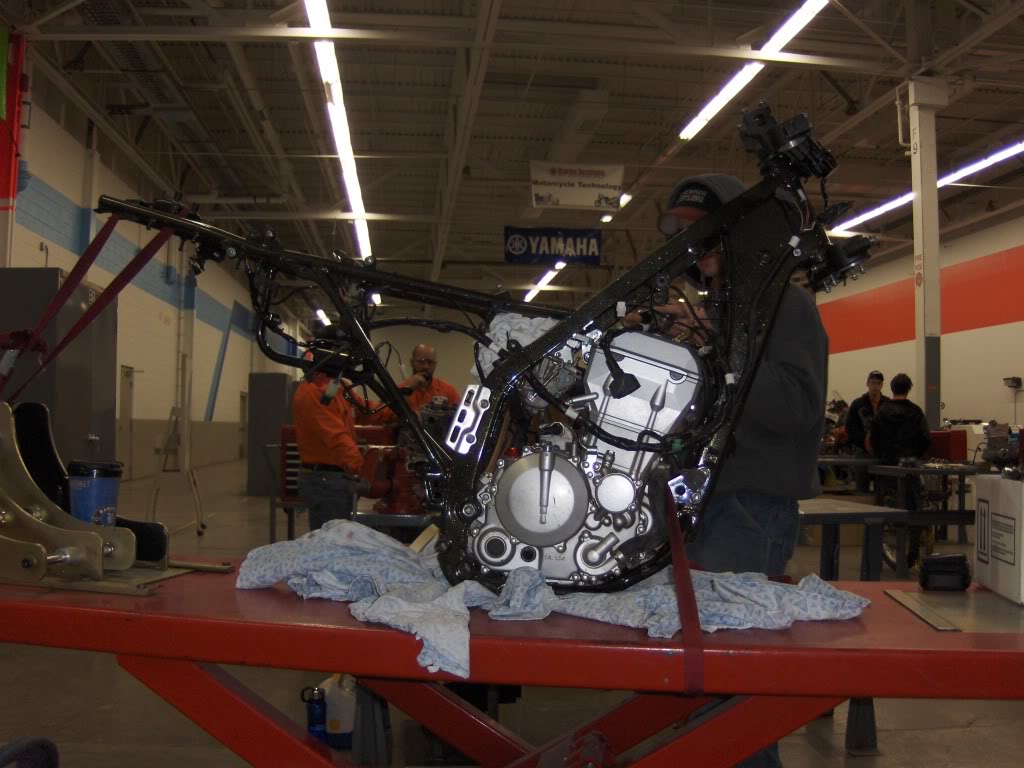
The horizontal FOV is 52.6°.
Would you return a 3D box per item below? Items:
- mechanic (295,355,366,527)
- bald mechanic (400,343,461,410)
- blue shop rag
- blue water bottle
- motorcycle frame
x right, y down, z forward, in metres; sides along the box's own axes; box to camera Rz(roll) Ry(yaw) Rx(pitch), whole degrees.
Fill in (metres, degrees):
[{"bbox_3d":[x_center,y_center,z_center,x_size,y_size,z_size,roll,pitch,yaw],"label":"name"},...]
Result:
[{"bbox_3d":[-0.960,0.583,5.482,0.520,1.775,0.520,1,-2,-15],"label":"mechanic"},{"bbox_3d":[-0.545,0.637,6.881,0.520,1.775,0.400,0,-2,8],"label":"bald mechanic"},{"bbox_3d":[0.040,0.337,1.678,1.100,0.170,0.480,0,-2,12],"label":"blue shop rag"},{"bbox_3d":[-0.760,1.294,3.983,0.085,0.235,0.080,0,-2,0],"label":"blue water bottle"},{"bbox_3d":[-0.100,-0.045,1.773,1.340,0.770,0.360,0,-2,12],"label":"motorcycle frame"}]

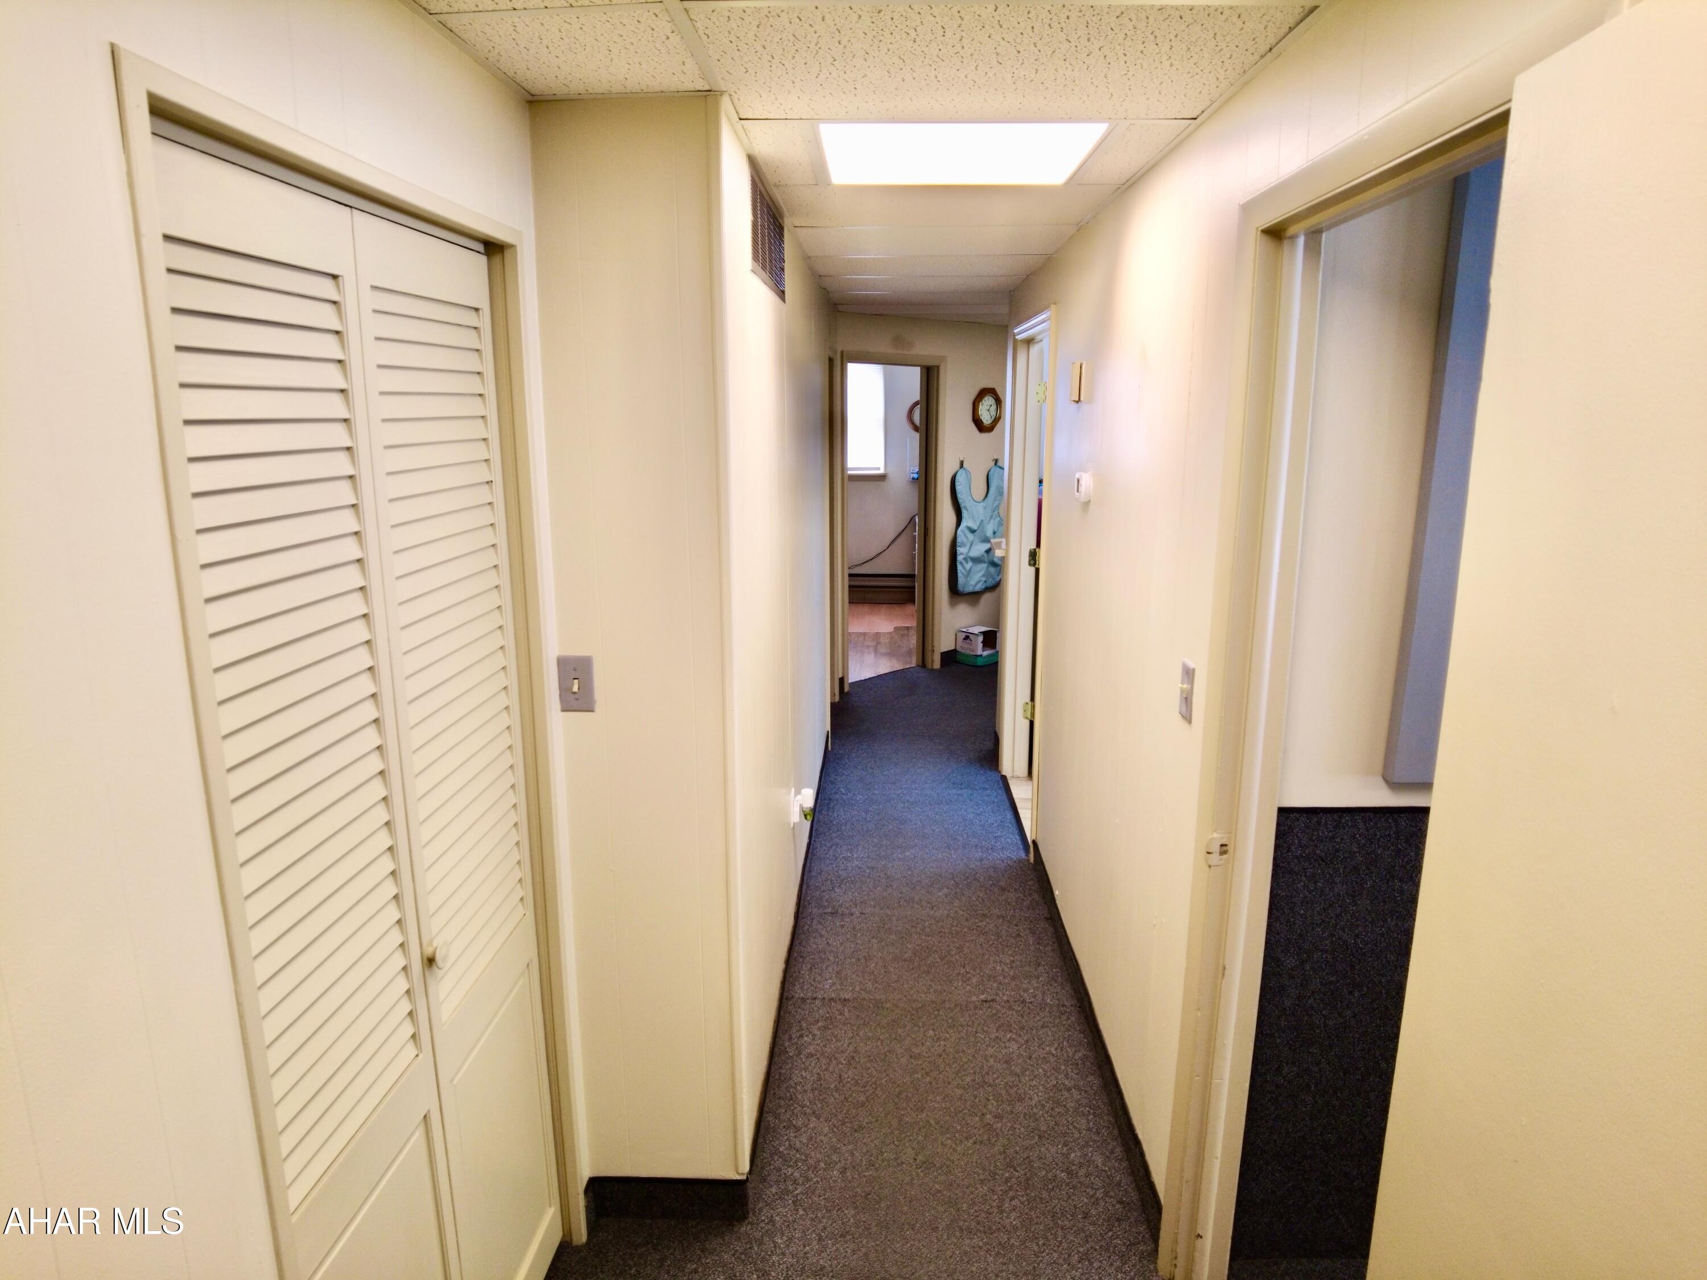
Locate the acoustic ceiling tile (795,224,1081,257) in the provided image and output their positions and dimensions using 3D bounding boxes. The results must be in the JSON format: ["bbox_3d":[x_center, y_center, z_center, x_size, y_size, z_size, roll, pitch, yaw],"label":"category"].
[{"bbox_3d":[0.271,-1.363,3.365,0.902,0.020,0.580,0,13,2],"label":"acoustic ceiling tile"}]

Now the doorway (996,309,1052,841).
[{"bbox_3d":[0.780,-0.259,4.330,0.130,2.156,1.000,0,13,2],"label":"doorway"}]

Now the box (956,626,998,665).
[{"bbox_3d":[0.925,0.045,7.302,0.199,0.238,0.255,13,18,43],"label":"box"}]

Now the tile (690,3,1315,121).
[{"bbox_3d":[0.220,-0.979,1.689,0.902,0.020,0.580,0,13,2],"label":"tile"}]

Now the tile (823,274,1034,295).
[{"bbox_3d":[0.305,-1.618,4.482,0.902,0.020,0.580,0,13,2],"label":"tile"}]

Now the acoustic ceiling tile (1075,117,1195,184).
[{"bbox_3d":[0.617,-1.103,2.236,0.142,0.020,0.580,0,13,2],"label":"acoustic ceiling tile"}]

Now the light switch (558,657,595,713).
[{"bbox_3d":[-0.551,0.088,1.966,0.071,0.116,0.015,0,13,2],"label":"light switch"}]

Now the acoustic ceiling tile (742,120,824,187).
[{"bbox_3d":[-0.150,-1.110,2.258,0.138,0.020,0.580,0,13,2],"label":"acoustic ceiling tile"}]

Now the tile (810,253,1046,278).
[{"bbox_3d":[0.288,-1.490,3.923,0.902,0.020,0.580,0,13,2],"label":"tile"}]

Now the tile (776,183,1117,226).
[{"bbox_3d":[0.254,-1.235,2.806,0.902,0.020,0.580,0,13,2],"label":"tile"}]

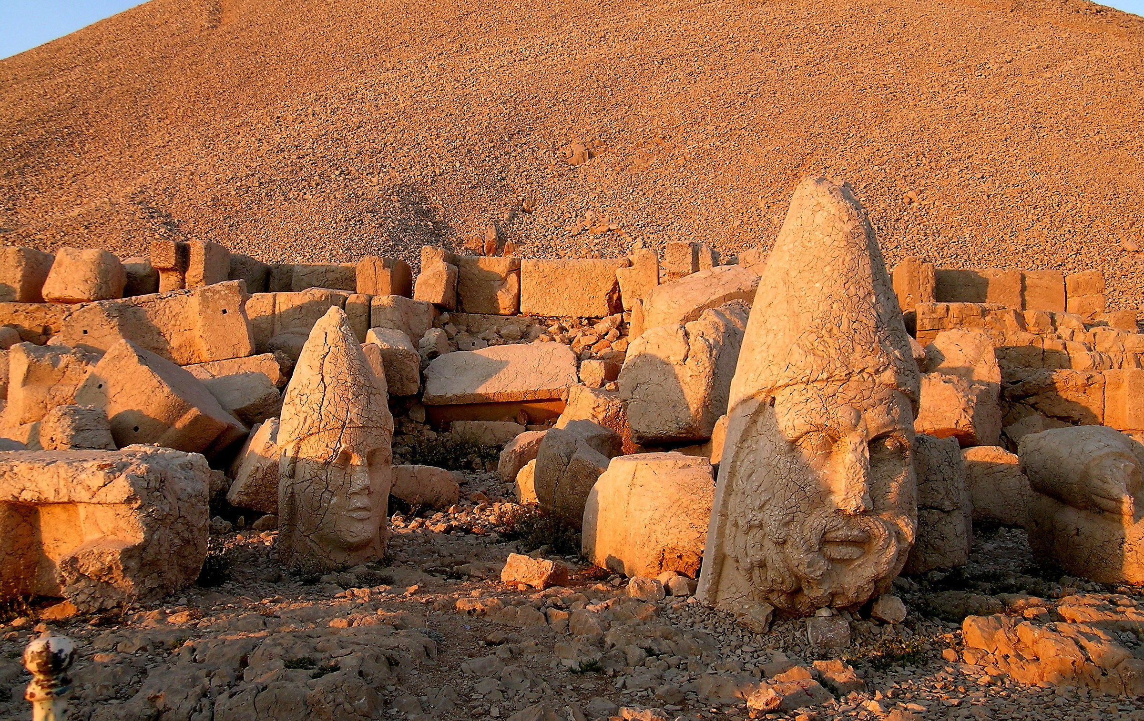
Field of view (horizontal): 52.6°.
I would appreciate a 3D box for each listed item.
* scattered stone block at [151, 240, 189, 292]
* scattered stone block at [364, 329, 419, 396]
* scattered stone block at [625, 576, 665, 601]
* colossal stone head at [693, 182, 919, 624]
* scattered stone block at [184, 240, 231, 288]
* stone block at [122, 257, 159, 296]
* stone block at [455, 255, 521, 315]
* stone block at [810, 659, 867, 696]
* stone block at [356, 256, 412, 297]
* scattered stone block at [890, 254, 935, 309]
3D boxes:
[{"bbox_3d":[-5.545,-1.317,16.000,0.420,0.720,0.500,0,-1,14],"label":"scattered stone block"},{"bbox_3d":[-2.003,0.015,12.800,0.580,0.700,0.580,0,-1,-15],"label":"scattered stone block"},{"bbox_3d":[0.533,1.667,8.450,0.280,0.165,0.220,0,-2,0],"label":"scattered stone block"},{"bbox_3d":[1.550,0.200,7.450,1.150,2.750,1.120,2,-1,-18],"label":"colossal stone head"},{"bbox_3d":[-5.038,-1.317,16.000,0.360,0.700,0.620,0,-1,15],"label":"scattered stone block"},{"bbox_3d":[-5.477,-1.044,14.600,0.500,0.500,0.480,0,-1,0],"label":"stone block"},{"bbox_3d":[-1.229,-1.106,17.000,0.950,0.860,0.800,0,-2,0],"label":"stone block"},{"bbox_3d":[1.349,1.603,5.850,0.250,0.150,0.180,0,-2,10],"label":"stone block"},{"bbox_3d":[-2.778,-1.228,17.000,0.550,0.570,0.620,0,-1,17],"label":"stone block"},{"bbox_3d":[4.952,-1.136,16.800,0.500,0.740,0.520,0,-1,15],"label":"scattered stone block"}]

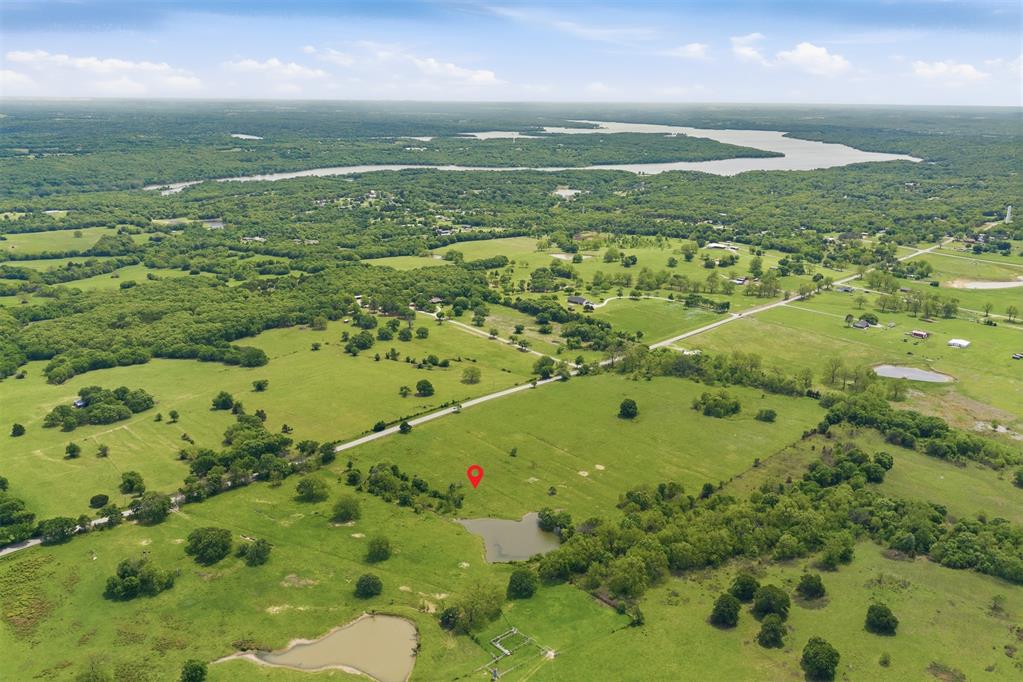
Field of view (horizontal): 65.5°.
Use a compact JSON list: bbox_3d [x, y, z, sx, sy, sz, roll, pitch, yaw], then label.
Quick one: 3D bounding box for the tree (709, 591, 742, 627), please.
[{"bbox_3d":[84.154,104.244,310.048,10.770,10.500,10.770,0,17,0],"label":"tree"}]

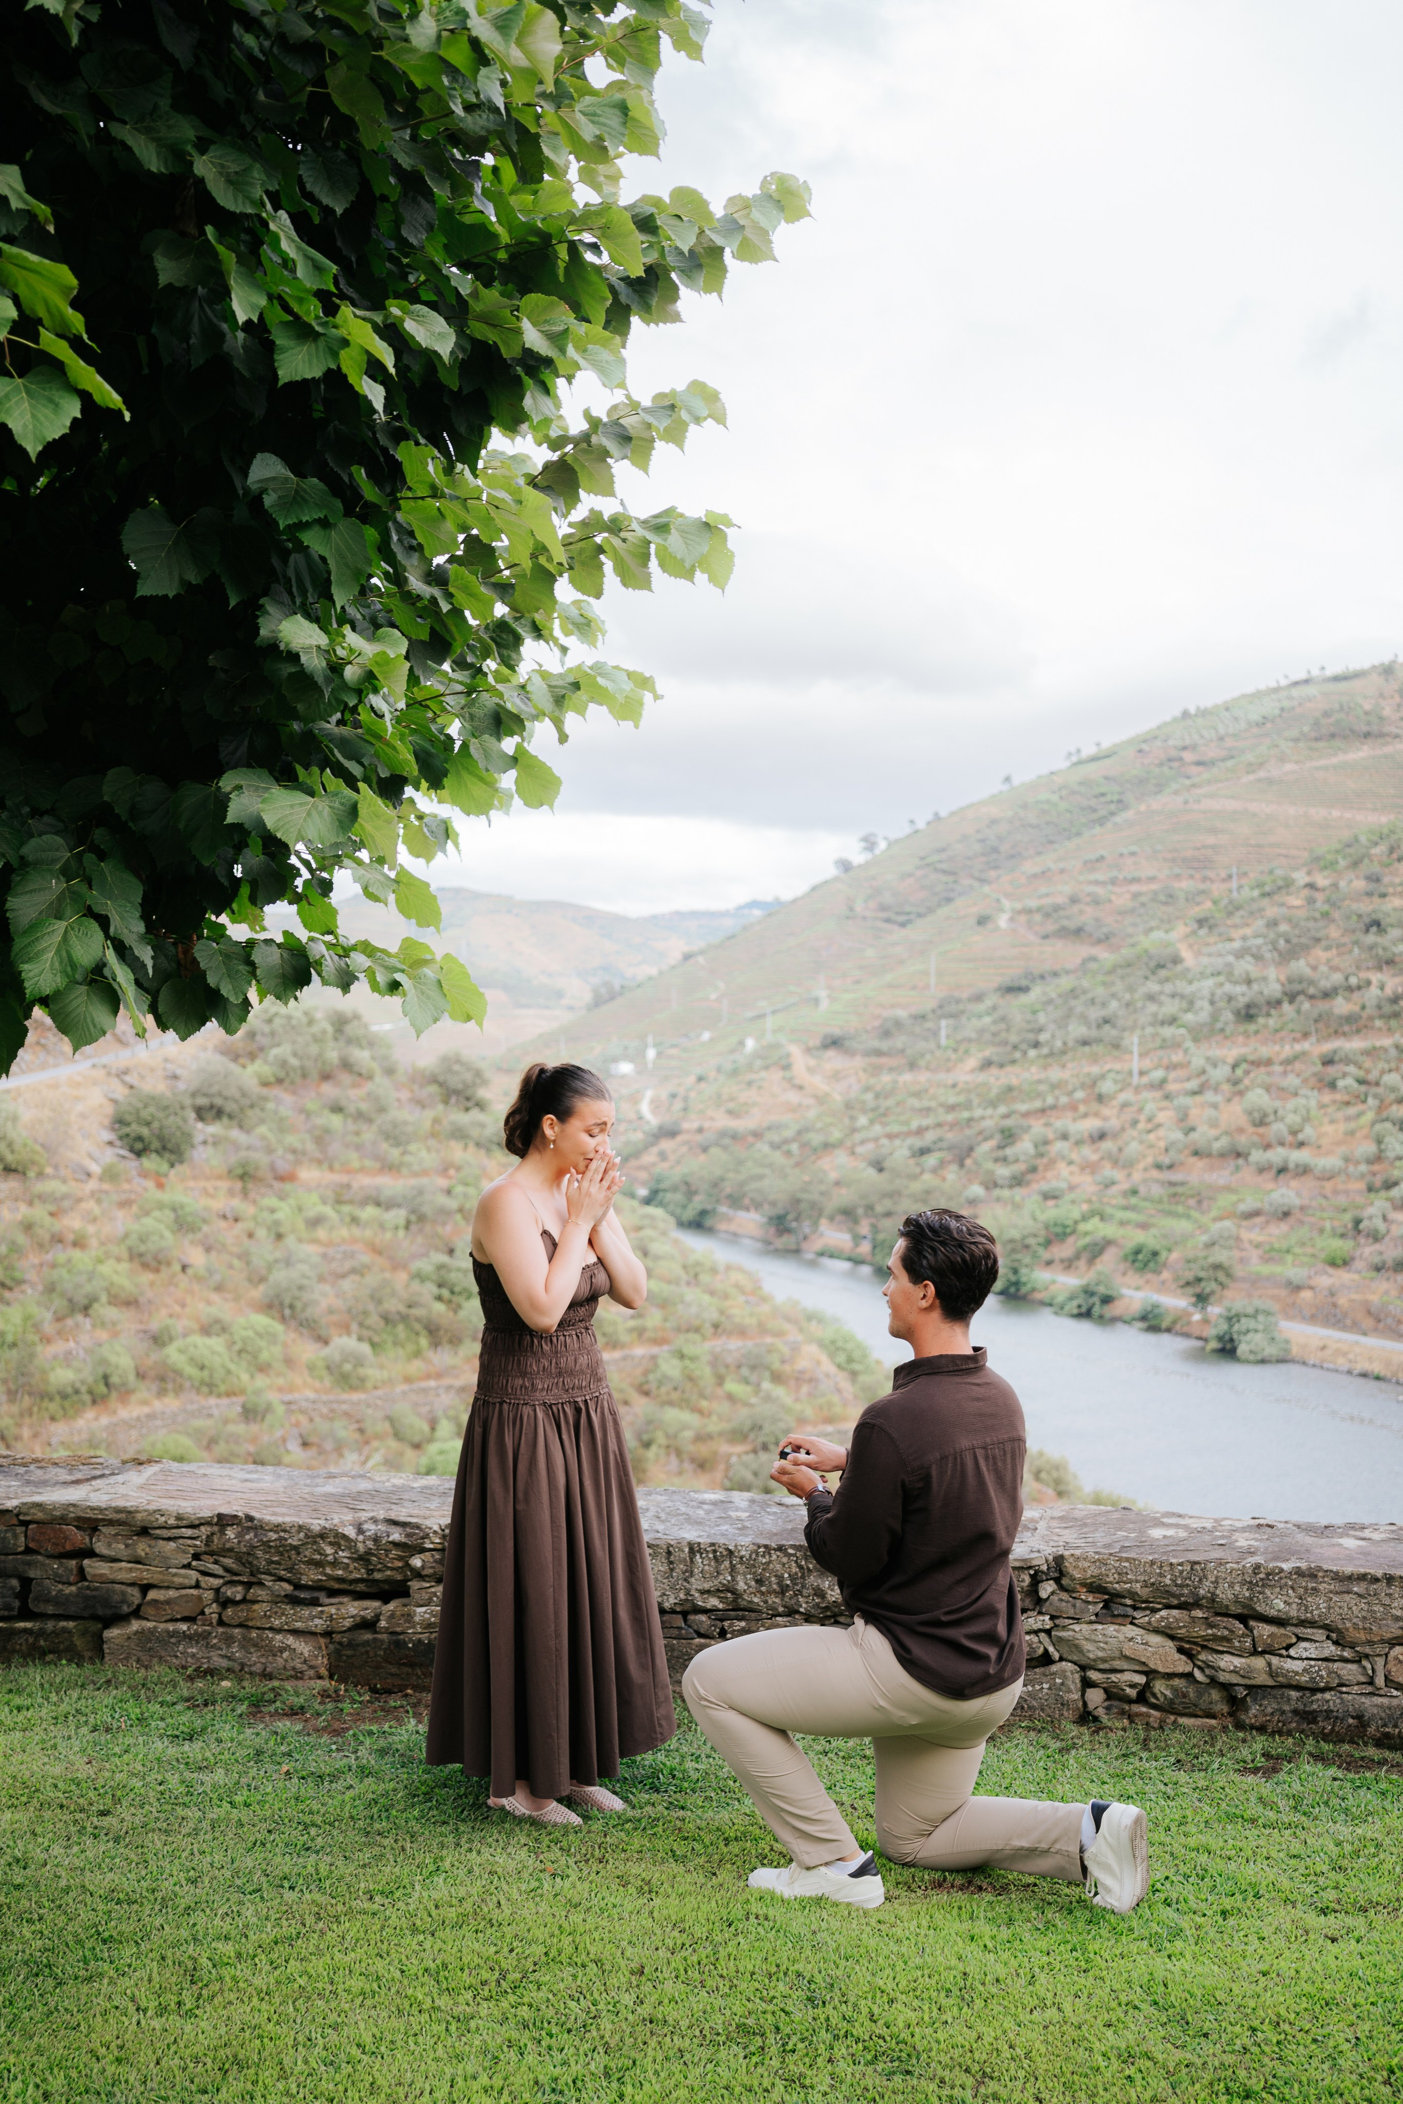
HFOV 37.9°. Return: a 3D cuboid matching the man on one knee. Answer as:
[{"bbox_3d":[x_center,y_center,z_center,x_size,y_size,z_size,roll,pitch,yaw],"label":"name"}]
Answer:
[{"bbox_3d":[0.455,0.990,4.100,0.860,1.340,0.560,0,1,32],"label":"man on one knee"}]

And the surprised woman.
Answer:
[{"bbox_3d":[-0.333,0.845,4.480,0.500,1.645,0.510,0,1,37],"label":"surprised woman"}]

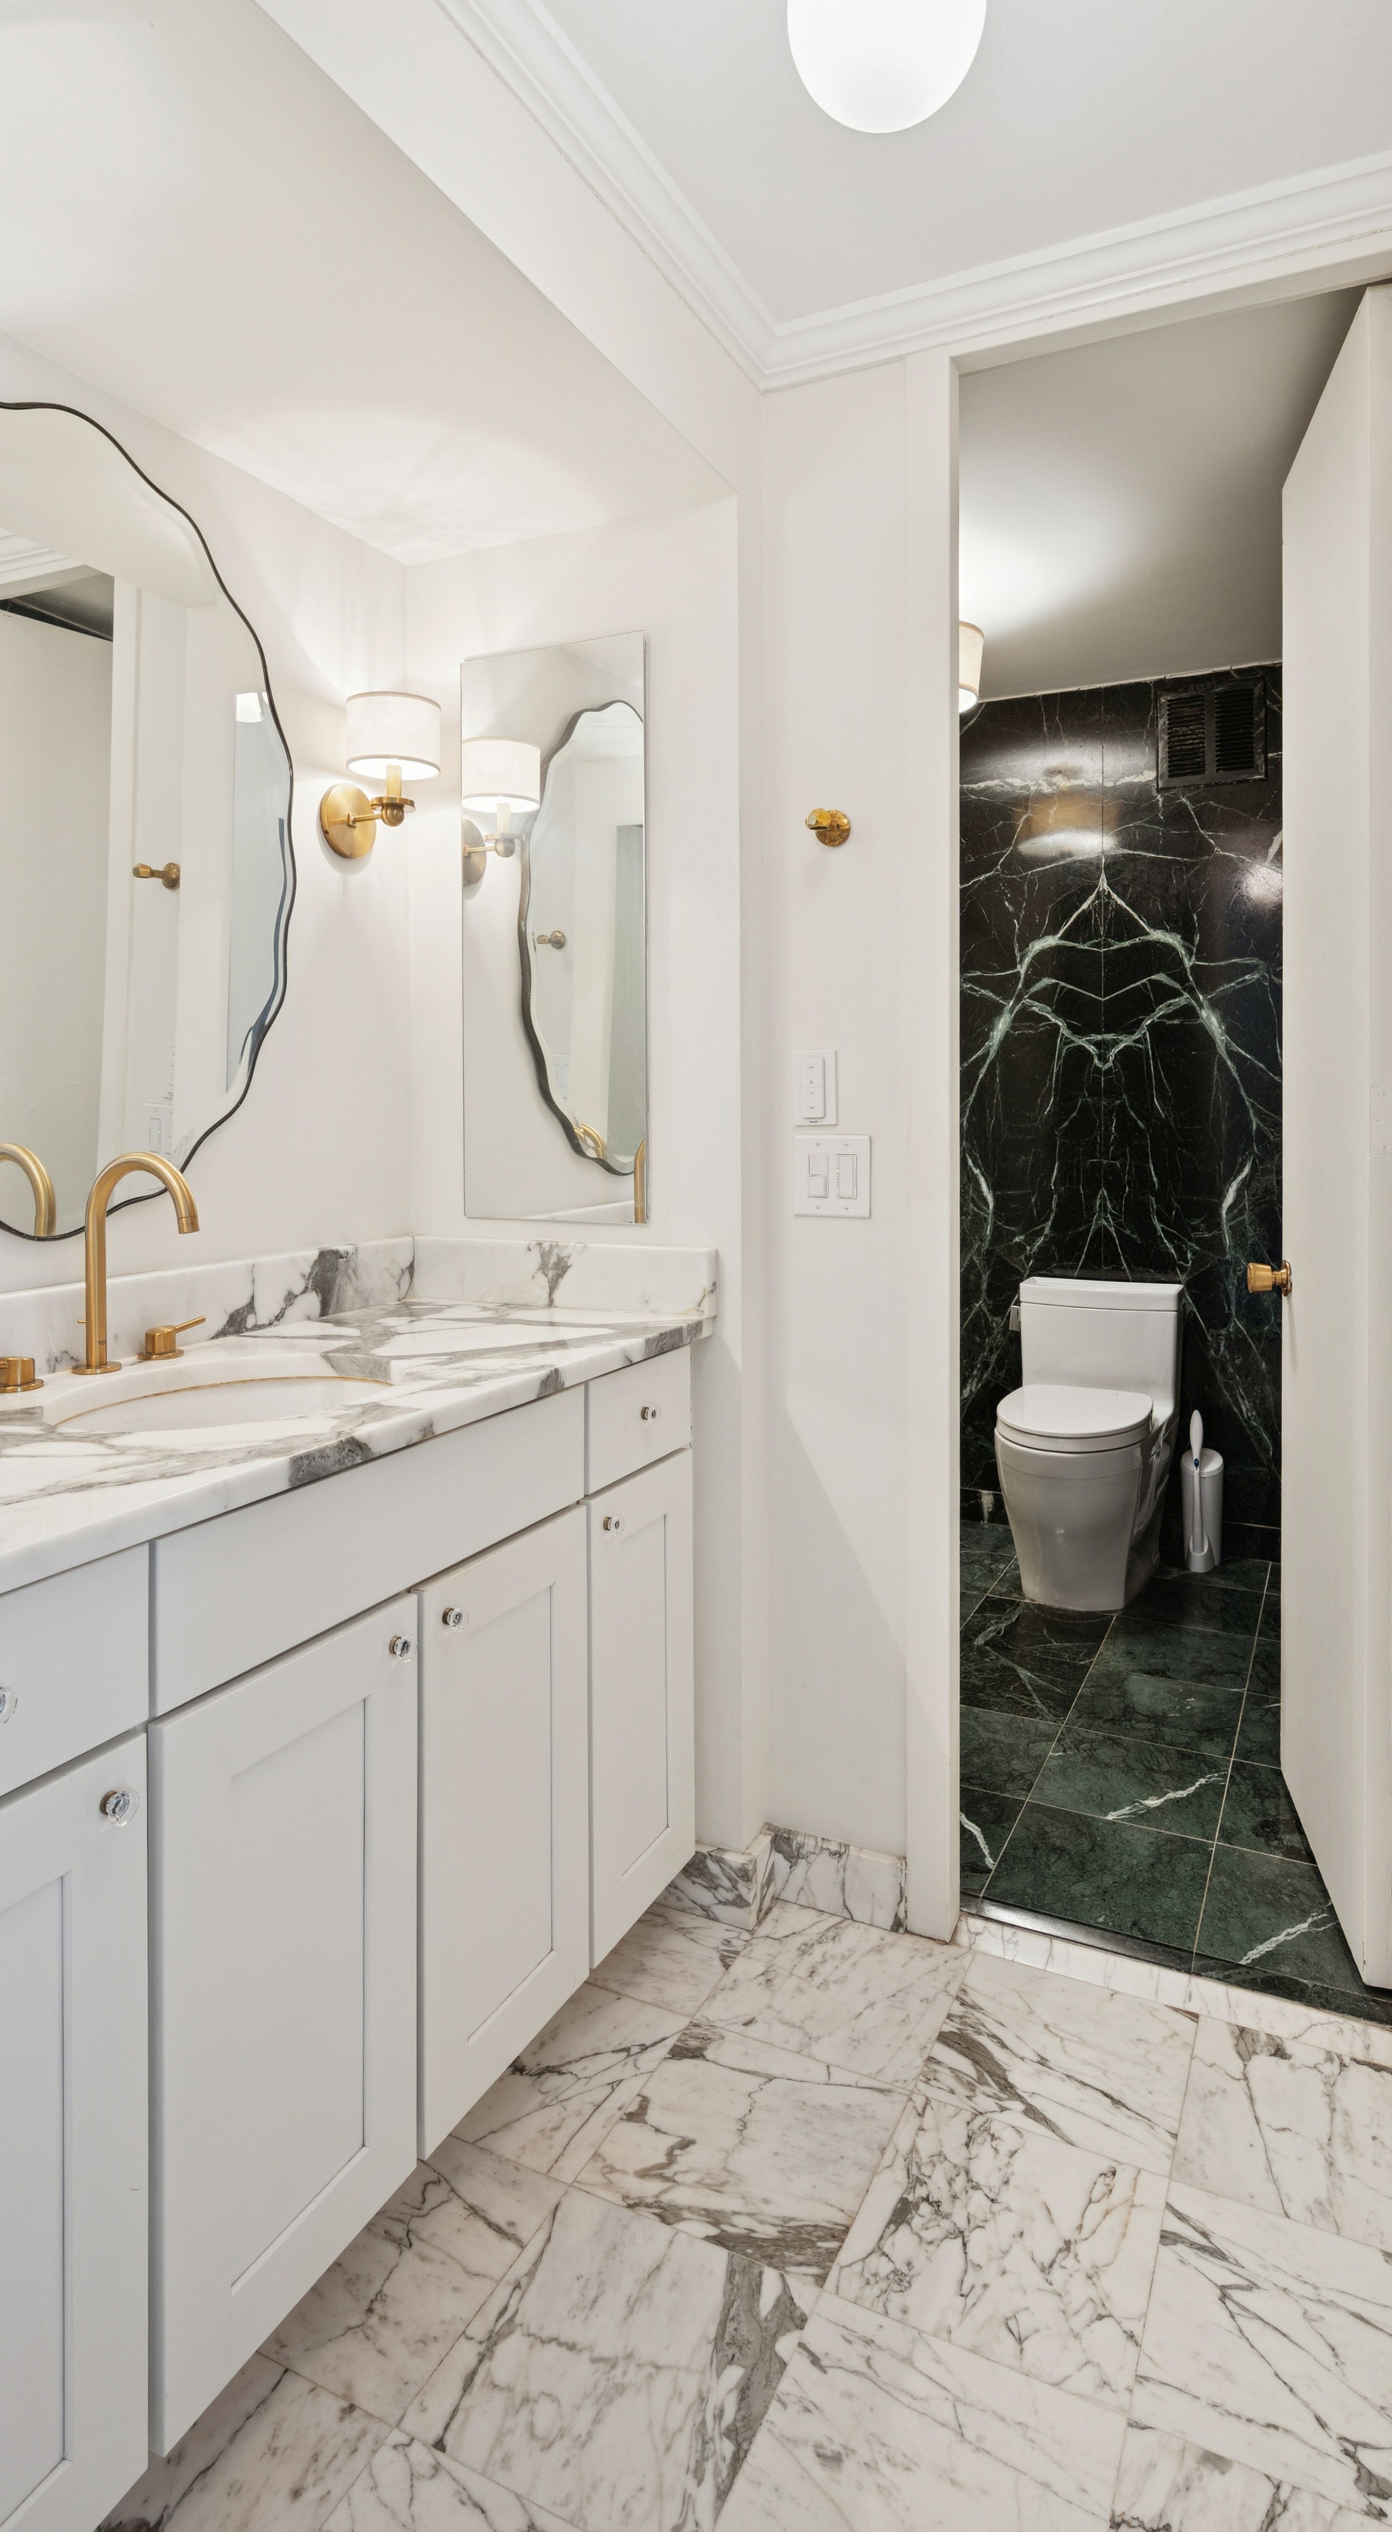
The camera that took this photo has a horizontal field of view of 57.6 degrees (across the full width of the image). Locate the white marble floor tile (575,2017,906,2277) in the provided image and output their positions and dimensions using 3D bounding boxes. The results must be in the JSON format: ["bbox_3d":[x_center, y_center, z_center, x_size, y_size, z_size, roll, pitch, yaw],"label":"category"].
[{"bbox_3d":[0.064,1.053,1.522,0.305,0.012,0.305,3,7,27],"label":"white marble floor tile"}]

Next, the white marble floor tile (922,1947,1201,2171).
[{"bbox_3d":[0.477,1.036,1.654,0.305,0.012,0.305,3,7,27],"label":"white marble floor tile"}]

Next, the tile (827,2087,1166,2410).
[{"bbox_3d":[0.341,1.069,1.393,0.305,0.012,0.305,3,7,27],"label":"tile"}]

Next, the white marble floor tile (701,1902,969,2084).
[{"bbox_3d":[0.197,1.012,1.774,0.305,0.010,0.299,3,7,27],"label":"white marble floor tile"}]

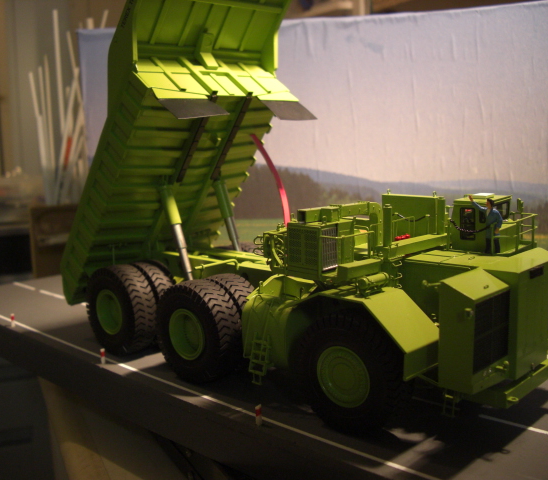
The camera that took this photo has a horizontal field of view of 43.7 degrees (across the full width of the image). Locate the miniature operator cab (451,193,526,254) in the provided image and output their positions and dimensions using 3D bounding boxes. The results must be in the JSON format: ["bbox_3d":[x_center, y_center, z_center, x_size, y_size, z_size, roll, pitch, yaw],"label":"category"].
[{"bbox_3d":[0.135,-0.011,0.436,0.033,0.033,0.032,7,12,44],"label":"miniature operator cab"}]

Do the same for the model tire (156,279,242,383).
[{"bbox_3d":[-0.054,0.066,0.493,0.071,0.071,0.024,7,12,44],"label":"model tire"}]

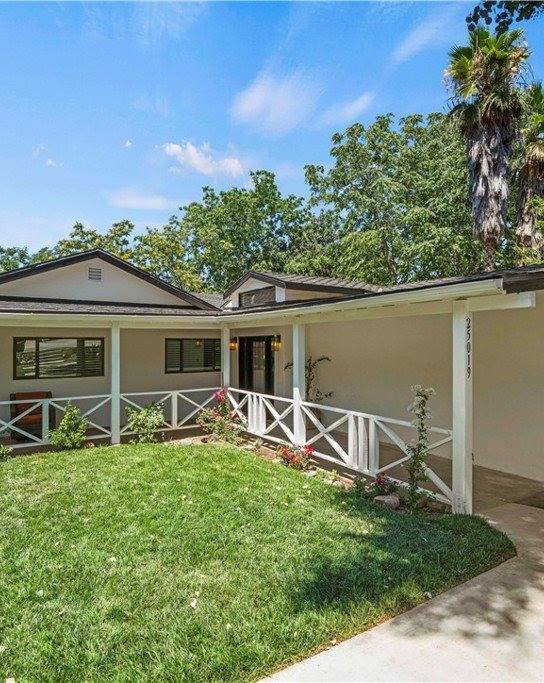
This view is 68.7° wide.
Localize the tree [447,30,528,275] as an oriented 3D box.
[{"bbox_3d":[8.930,-5.570,16.500,3.480,15.040,3.380,0,0,0],"label":"tree"}]

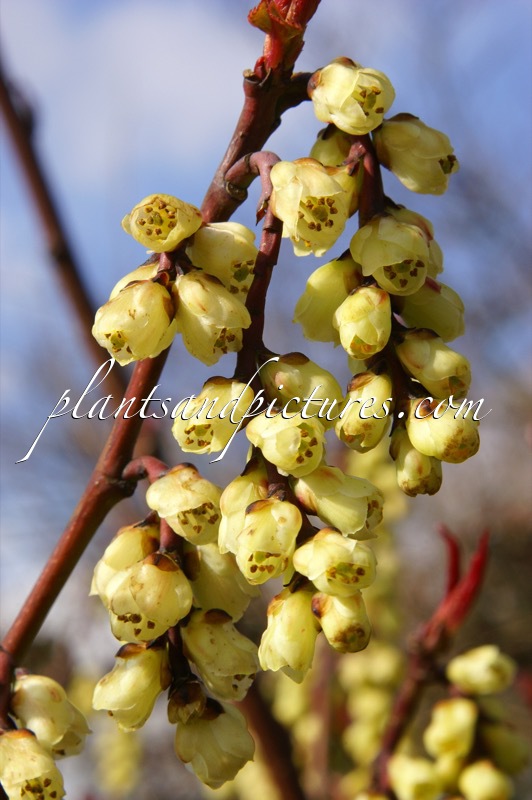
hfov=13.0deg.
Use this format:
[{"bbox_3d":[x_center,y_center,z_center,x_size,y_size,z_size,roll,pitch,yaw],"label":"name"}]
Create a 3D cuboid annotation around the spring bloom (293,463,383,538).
[{"bbox_3d":[0.008,0.012,0.276,0.010,0.008,0.008,25,2,18],"label":"spring bloom"}]

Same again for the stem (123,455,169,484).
[{"bbox_3d":[-0.014,0.008,0.272,0.005,0.003,0.003,0,0,0],"label":"stem"}]

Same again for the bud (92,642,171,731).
[{"bbox_3d":[-0.016,0.034,0.276,0.008,0.010,0.008,31,-9,-3],"label":"bud"}]

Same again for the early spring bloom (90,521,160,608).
[{"bbox_3d":[-0.017,0.020,0.279,0.008,0.010,0.008,30,0,11],"label":"early spring bloom"}]

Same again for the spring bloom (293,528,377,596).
[{"bbox_3d":[0.008,0.019,0.273,0.008,0.008,0.009,3,32,-27],"label":"spring bloom"}]

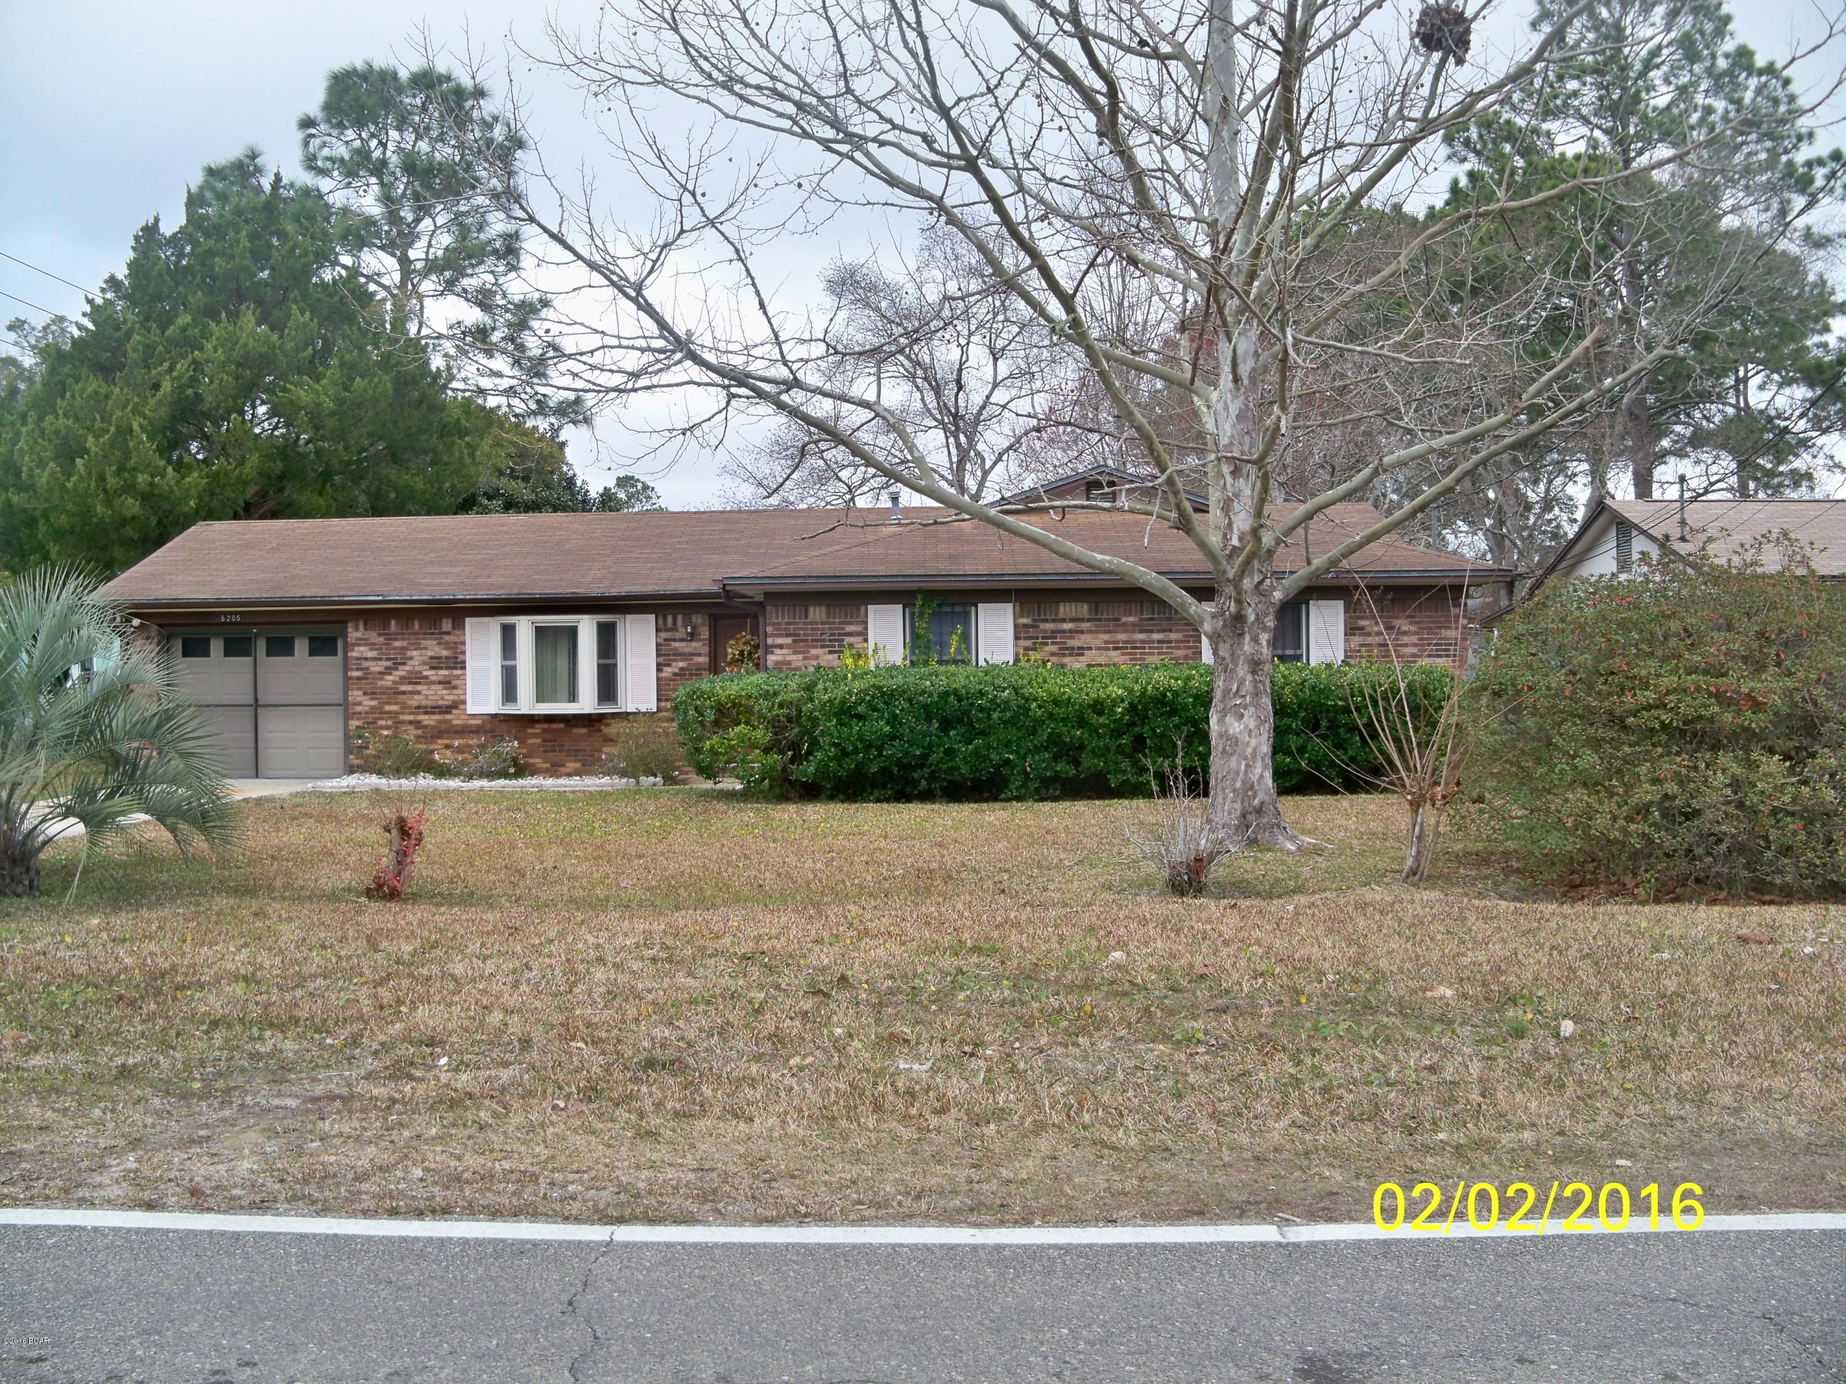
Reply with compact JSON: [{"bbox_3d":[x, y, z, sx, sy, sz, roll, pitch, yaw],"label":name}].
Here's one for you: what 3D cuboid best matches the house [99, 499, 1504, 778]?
[{"bbox_3d":[-2.150,-0.800,26.500,17.600,3.900,10.400,-1,1,0],"label":"house"}]

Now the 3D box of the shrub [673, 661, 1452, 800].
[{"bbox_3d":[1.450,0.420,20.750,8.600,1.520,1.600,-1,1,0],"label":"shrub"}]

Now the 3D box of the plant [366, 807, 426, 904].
[{"bbox_3d":[-3.500,1.080,12.400,0.410,0.630,0.380,-1,1,0],"label":"plant"}]

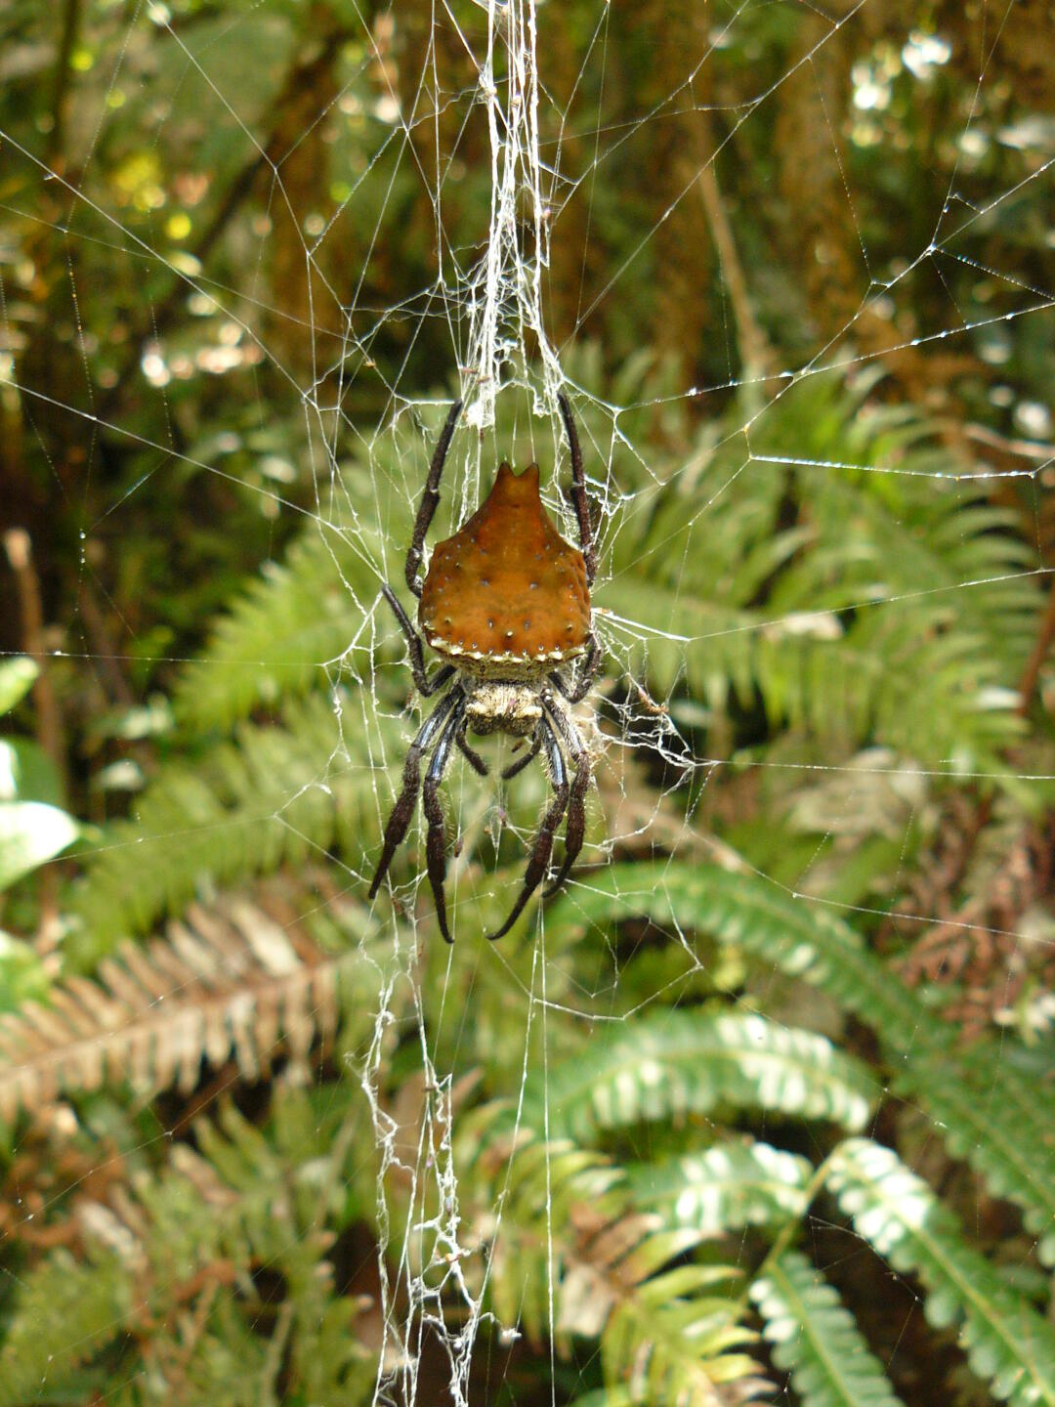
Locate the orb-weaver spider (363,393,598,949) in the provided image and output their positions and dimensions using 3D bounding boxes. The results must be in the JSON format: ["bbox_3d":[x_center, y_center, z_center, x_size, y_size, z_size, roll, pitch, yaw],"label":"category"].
[{"bbox_3d":[-0.004,-0.004,0.140,0.022,0.053,0.017,2,0,0],"label":"orb-weaver spider"}]

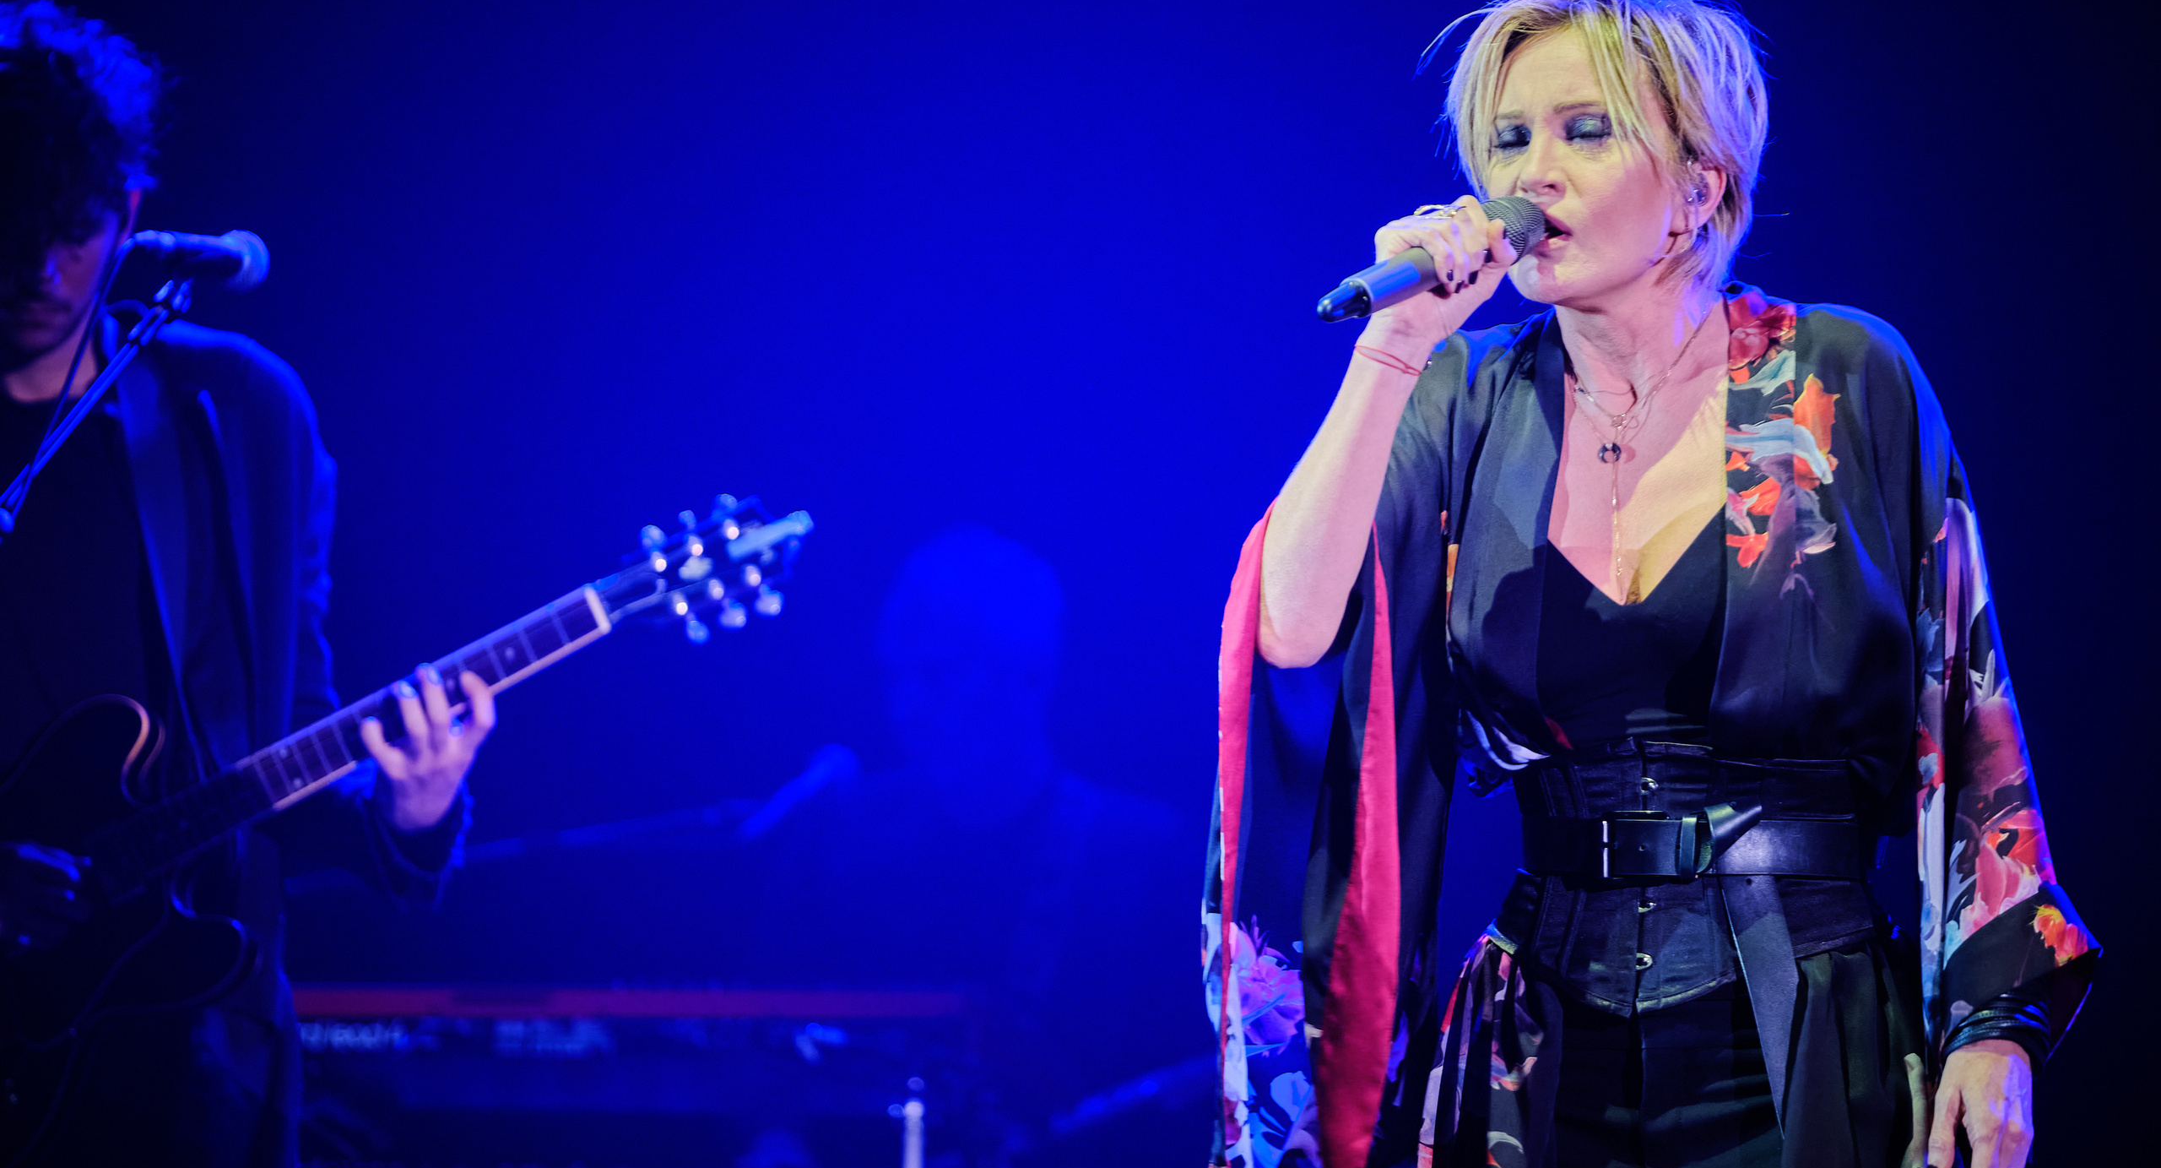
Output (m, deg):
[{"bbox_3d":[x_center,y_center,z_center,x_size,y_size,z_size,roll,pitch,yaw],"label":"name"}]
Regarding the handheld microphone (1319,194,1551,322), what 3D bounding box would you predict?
[{"bbox_3d":[0.253,-0.231,9.200,0.048,0.048,0.230,-2,15,46],"label":"handheld microphone"}]

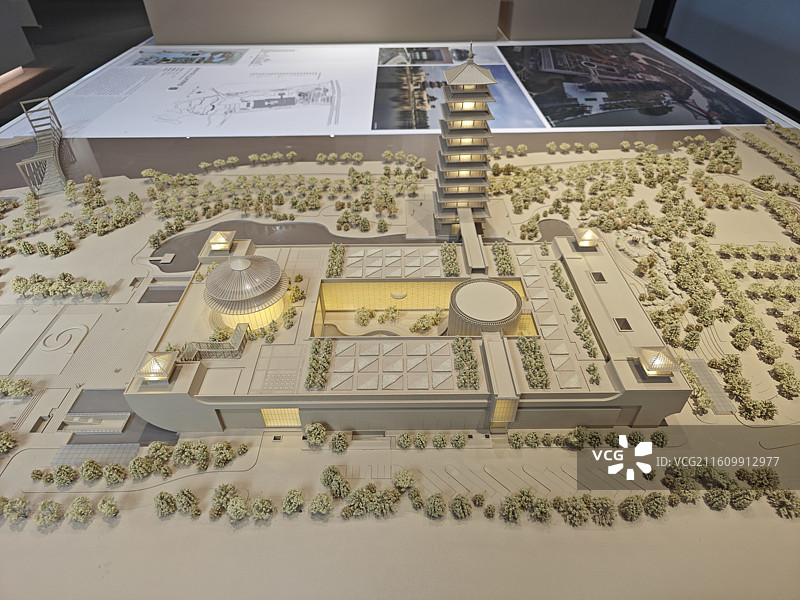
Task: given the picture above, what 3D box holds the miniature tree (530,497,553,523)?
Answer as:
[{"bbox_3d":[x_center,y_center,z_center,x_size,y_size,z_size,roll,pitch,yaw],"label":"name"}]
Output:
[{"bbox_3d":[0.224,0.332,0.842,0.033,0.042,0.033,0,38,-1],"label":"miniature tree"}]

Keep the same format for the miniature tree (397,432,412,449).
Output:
[{"bbox_3d":[0.008,0.252,0.954,0.025,0.031,0.025,0,38,-1],"label":"miniature tree"}]

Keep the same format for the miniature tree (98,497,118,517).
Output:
[{"bbox_3d":[-0.449,0.318,0.818,0.030,0.032,0.030,-31,47,-34],"label":"miniature tree"}]

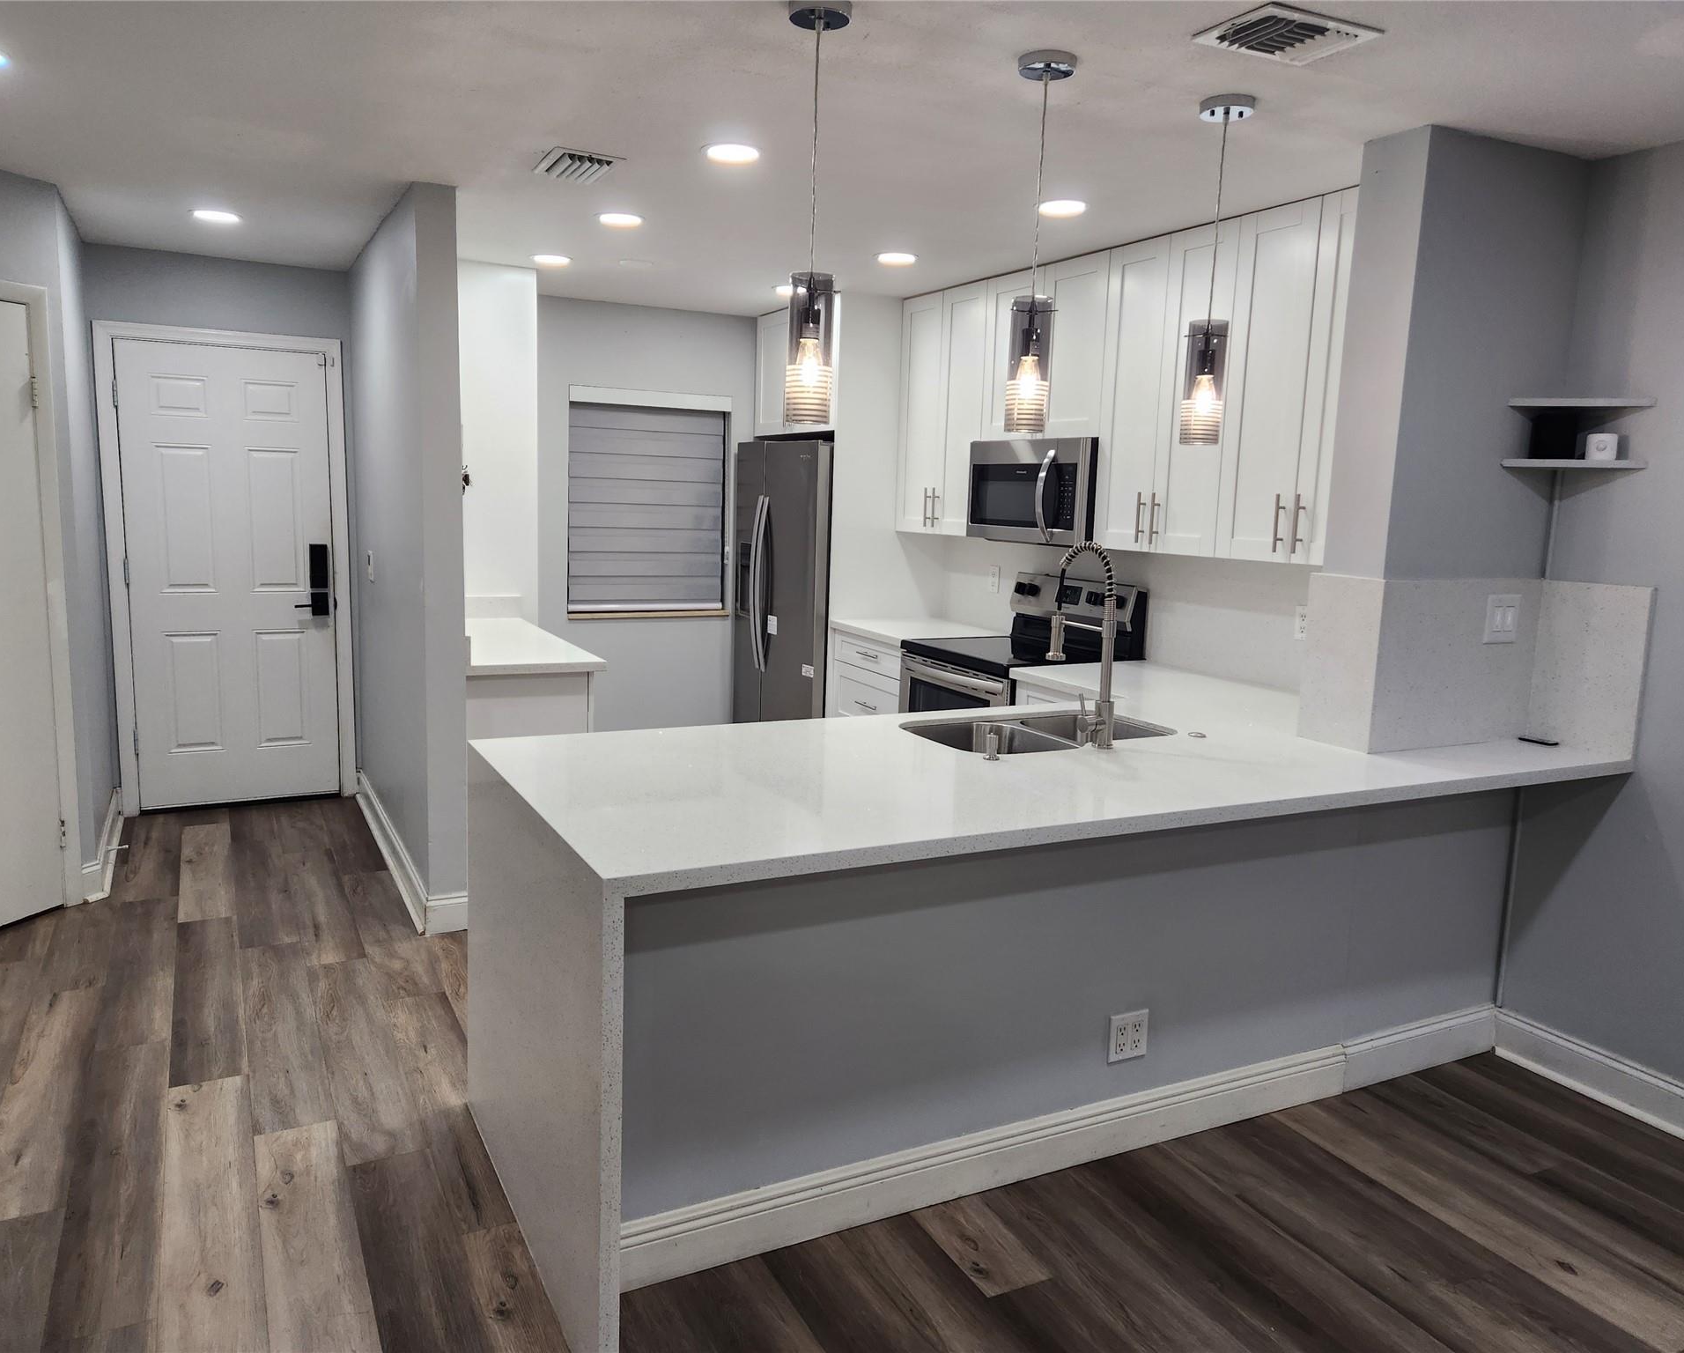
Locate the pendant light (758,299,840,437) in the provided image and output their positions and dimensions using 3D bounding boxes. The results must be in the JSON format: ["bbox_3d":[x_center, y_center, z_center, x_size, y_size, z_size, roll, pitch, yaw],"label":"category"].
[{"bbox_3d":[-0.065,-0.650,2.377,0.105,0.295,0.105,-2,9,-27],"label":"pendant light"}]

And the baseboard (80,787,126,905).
[{"bbox_3d":[-2.899,0.628,4.737,0.074,0.139,1.218,-2,9,-27],"label":"baseboard"}]

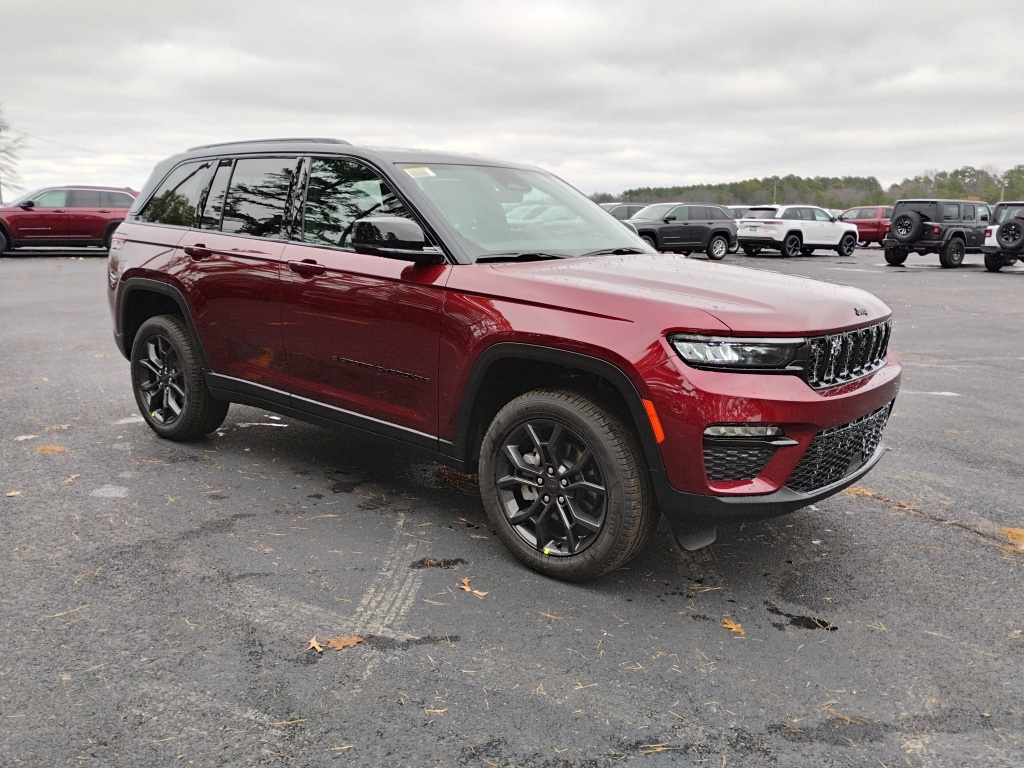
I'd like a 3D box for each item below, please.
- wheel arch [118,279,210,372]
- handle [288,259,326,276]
[{"bbox_3d":[-2.060,-0.370,4.969,1.120,0.530,0.140,11,15,38],"label":"wheel arch"},{"bbox_3d":[-0.973,-0.553,3.963,0.260,0.075,0.065,11,15,38],"label":"handle"}]

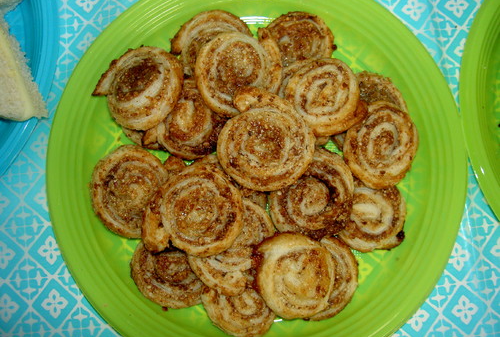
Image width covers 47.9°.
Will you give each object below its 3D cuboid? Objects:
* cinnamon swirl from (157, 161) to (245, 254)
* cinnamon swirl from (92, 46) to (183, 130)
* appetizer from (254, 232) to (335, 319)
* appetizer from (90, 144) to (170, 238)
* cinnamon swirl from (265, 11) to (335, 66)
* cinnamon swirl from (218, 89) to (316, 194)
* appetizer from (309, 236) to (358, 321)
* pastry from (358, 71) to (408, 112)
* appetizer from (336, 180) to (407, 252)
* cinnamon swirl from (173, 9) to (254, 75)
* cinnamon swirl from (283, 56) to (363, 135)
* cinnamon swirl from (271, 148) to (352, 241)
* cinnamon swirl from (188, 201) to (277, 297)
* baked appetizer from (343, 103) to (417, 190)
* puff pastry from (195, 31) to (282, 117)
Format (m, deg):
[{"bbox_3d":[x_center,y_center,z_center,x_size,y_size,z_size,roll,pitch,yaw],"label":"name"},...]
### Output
[{"bbox_3d":[-0.034,0.024,0.346,0.061,0.016,0.060,0,80,1],"label":"cinnamon swirl"},{"bbox_3d":[-0.074,-0.053,0.375,0.058,0.016,0.054,-1,77,5],"label":"cinnamon swirl"},{"bbox_3d":[0.027,0.065,0.344,0.048,0.016,0.053,-1,80,4],"label":"appetizer"},{"bbox_3d":[-0.077,0.015,0.368,0.050,0.014,0.061,0,80,1],"label":"appetizer"},{"bbox_3d":[0.033,-0.080,0.374,0.045,0.016,0.045,0,82,1],"label":"cinnamon swirl"},{"bbox_3d":[0.009,-0.018,0.347,0.060,0.016,0.064,0,80,1],"label":"cinnamon swirl"},{"bbox_3d":[0.042,0.070,0.353,0.050,0.016,0.050,0,82,1],"label":"appetizer"},{"bbox_3d":[0.077,-0.037,0.367,0.047,0.016,0.047,0,82,1],"label":"pastry"},{"bbox_3d":[0.075,0.030,0.358,0.045,0.016,0.045,0,82,-1],"label":"appetizer"},{"bbox_3d":[-0.024,-0.076,0.372,0.051,0.016,0.051,0,82,1],"label":"cinnamon swirl"},{"bbox_3d":[0.044,-0.045,0.354,0.047,0.016,0.047,0,79,1],"label":"cinnamon swirl"},{"bbox_3d":[0.038,0.016,0.353,0.054,0.016,0.054,0,85,3],"label":"cinnamon swirl"},{"bbox_3d":[-0.012,0.048,0.354,0.055,0.014,0.062,0,80,1],"label":"cinnamon swirl"},{"bbox_3d":[0.084,-0.015,0.361,0.045,0.016,0.054,1,80,-8],"label":"baked appetizer"},{"bbox_3d":[-0.007,-0.060,0.364,0.056,0.016,0.054,0,80,1],"label":"puff pastry"}]

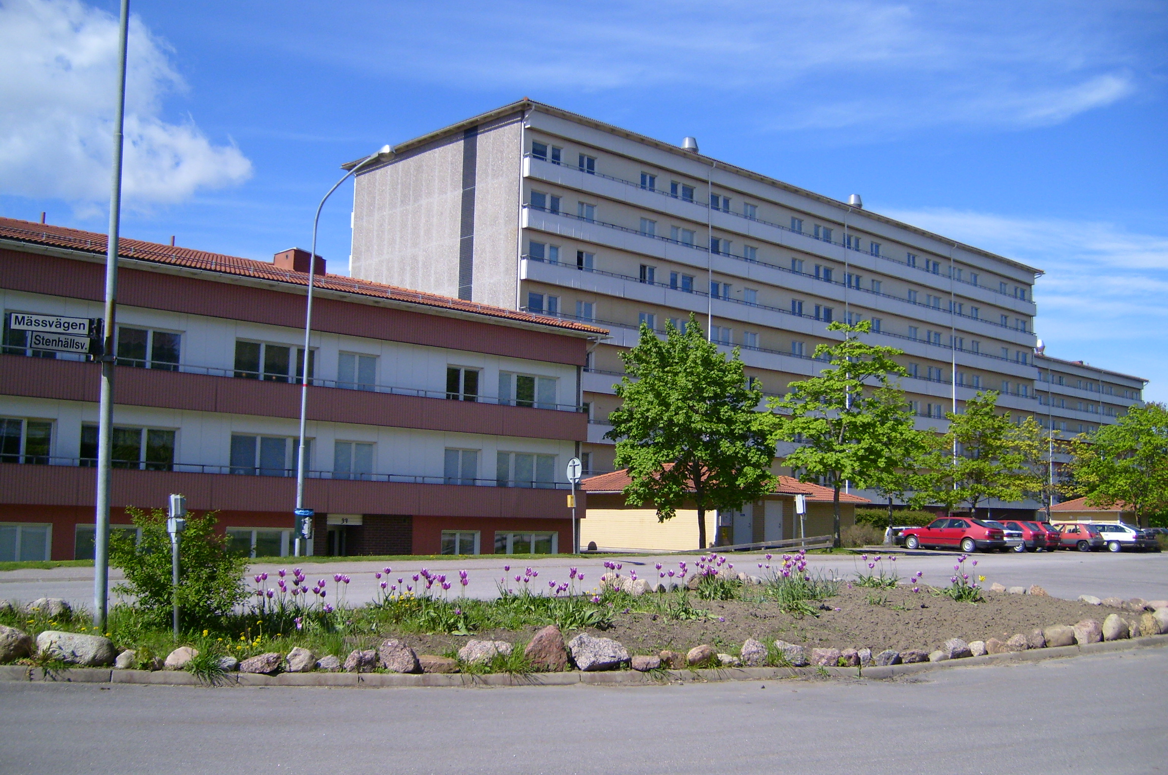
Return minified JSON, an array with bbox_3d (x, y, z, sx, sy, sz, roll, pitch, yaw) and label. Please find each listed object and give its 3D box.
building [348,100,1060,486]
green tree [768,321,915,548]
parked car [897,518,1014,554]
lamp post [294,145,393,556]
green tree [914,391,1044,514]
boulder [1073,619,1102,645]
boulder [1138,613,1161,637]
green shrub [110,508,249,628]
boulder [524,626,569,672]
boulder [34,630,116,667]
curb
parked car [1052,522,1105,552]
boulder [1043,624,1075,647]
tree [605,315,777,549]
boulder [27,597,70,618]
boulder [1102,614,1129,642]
[{"bbox_3d":[11.860,-0.890,87.687,57.400,23.500,18.300,7,-8,-42],"label":"building"},{"bbox_3d":[11.443,2.033,52.610,6.500,10.081,6.400,0,-6,12],"label":"green tree"},{"bbox_3d":[15.957,6.425,51.548,4.640,1.430,1.720,-4,-8,40],"label":"parked car"},{"bbox_3d":[-4.742,-0.652,23.202,0.300,7.950,2.800,7,-8,-43],"label":"lamp post"},{"bbox_3d":[20.701,4.267,61.949,6.600,8.151,6.500,-1,-6,18],"label":"green tree"},{"bbox_3d":[5.944,2.891,13.936,0.360,0.320,0.340,-1,-7,23],"label":"boulder"},{"bbox_3d":[7.236,3.035,15.080,0.310,0.310,0.300,-2,-7,25],"label":"boulder"},{"bbox_3d":[-4.124,1.850,12.062,1.420,1.270,1.350,3,-6,-18],"label":"green shrub"},{"bbox_3d":[-0.332,2.313,10.554,0.390,0.430,0.300,3,-6,-14],"label":"boulder"},{"bbox_3d":[-4.382,2.239,10.208,0.670,0.300,0.420,2,-6,-2],"label":"boulder"},{"bbox_3d":[1.730,2.771,11.920,13.800,0.140,2.000,4,-7,-24],"label":"curb"},{"bbox_3d":[24.134,7.482,59.199,3.600,1.390,1.600,-4,-8,42],"label":"parked car"},{"bbox_3d":[5.529,2.877,13.727,0.390,0.270,0.320,7,-8,-41],"label":"boulder"},{"bbox_3d":[4.360,1.742,48.012,6.946,9.573,6.598,1,-6,6],"label":"tree"},{"bbox_3d":[-6.214,2.561,13.724,0.500,0.280,0.380,3,-6,-11],"label":"boulder"},{"bbox_3d":[6.563,2.954,14.590,0.340,0.350,0.320,7,-8,-41],"label":"boulder"}]

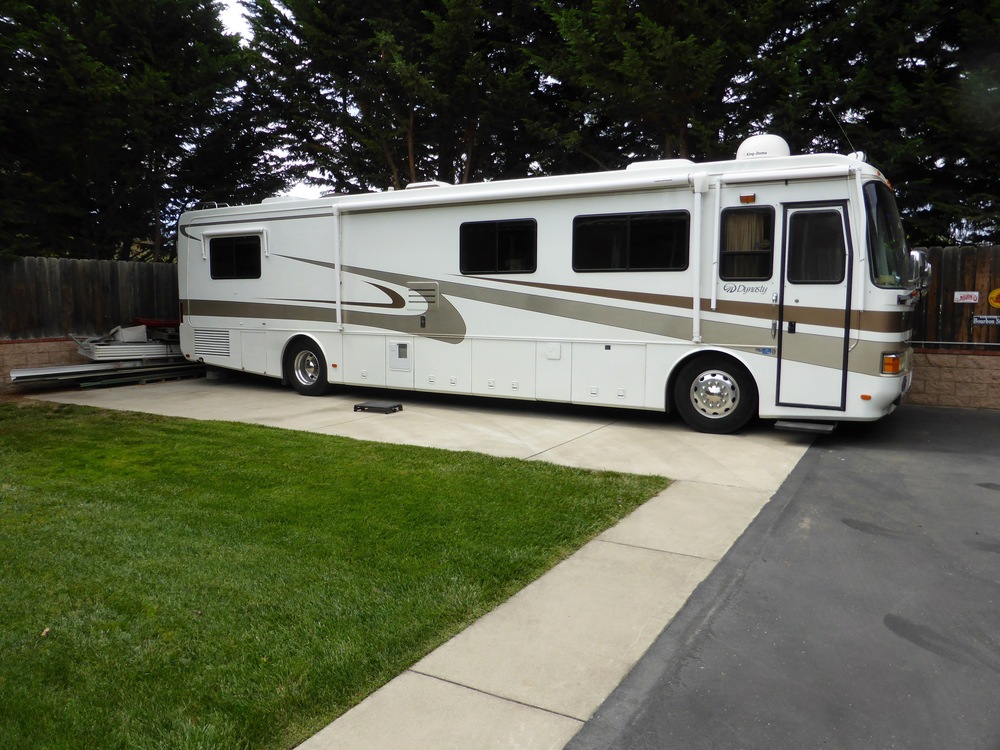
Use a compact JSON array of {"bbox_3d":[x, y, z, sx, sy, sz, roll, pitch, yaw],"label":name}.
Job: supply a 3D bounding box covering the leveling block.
[{"bbox_3d":[-1.791,0.483,10.615,0.570,0.100,0.380,3,7,25],"label":"leveling block"}]

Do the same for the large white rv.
[{"bbox_3d":[-0.225,-1.458,11.765,12.240,3.715,2.600,4,7,30],"label":"large white rv"}]

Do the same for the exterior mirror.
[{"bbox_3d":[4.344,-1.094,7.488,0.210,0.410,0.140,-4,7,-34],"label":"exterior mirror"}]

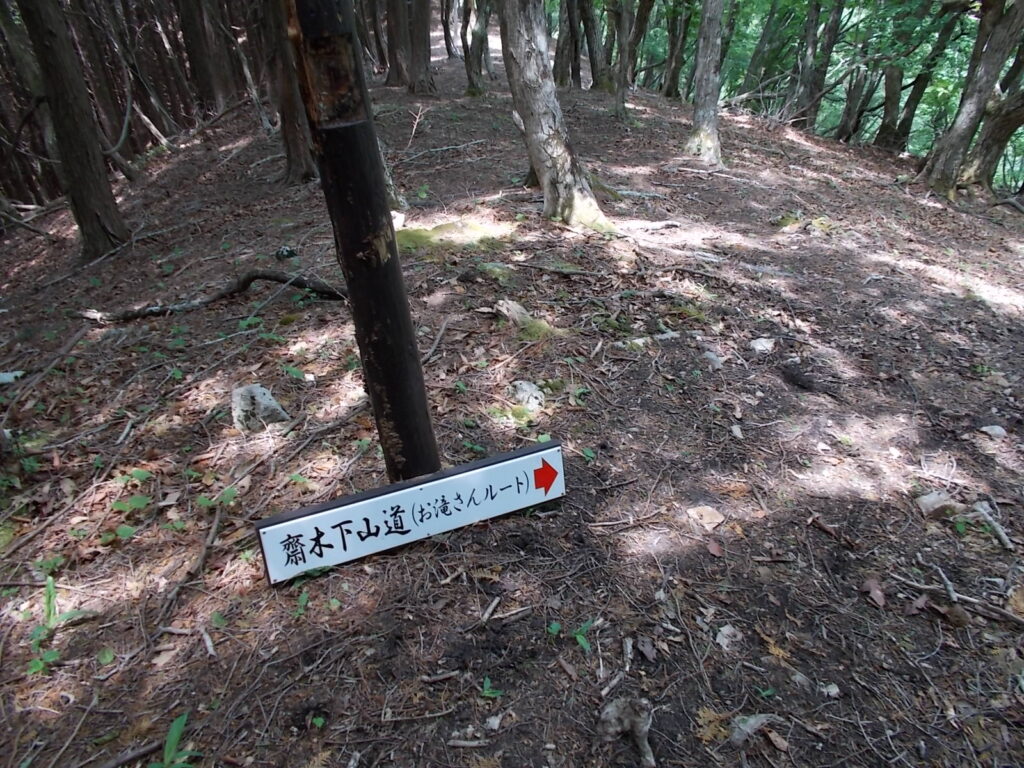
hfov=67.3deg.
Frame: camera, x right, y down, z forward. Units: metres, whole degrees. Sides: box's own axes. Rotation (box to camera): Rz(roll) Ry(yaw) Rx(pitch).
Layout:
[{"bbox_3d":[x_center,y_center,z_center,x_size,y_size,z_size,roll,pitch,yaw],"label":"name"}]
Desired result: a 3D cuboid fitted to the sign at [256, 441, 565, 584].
[{"bbox_3d":[-0.203,0.279,1.738,0.706,0.144,0.031,-14,27,-19],"label":"sign"}]

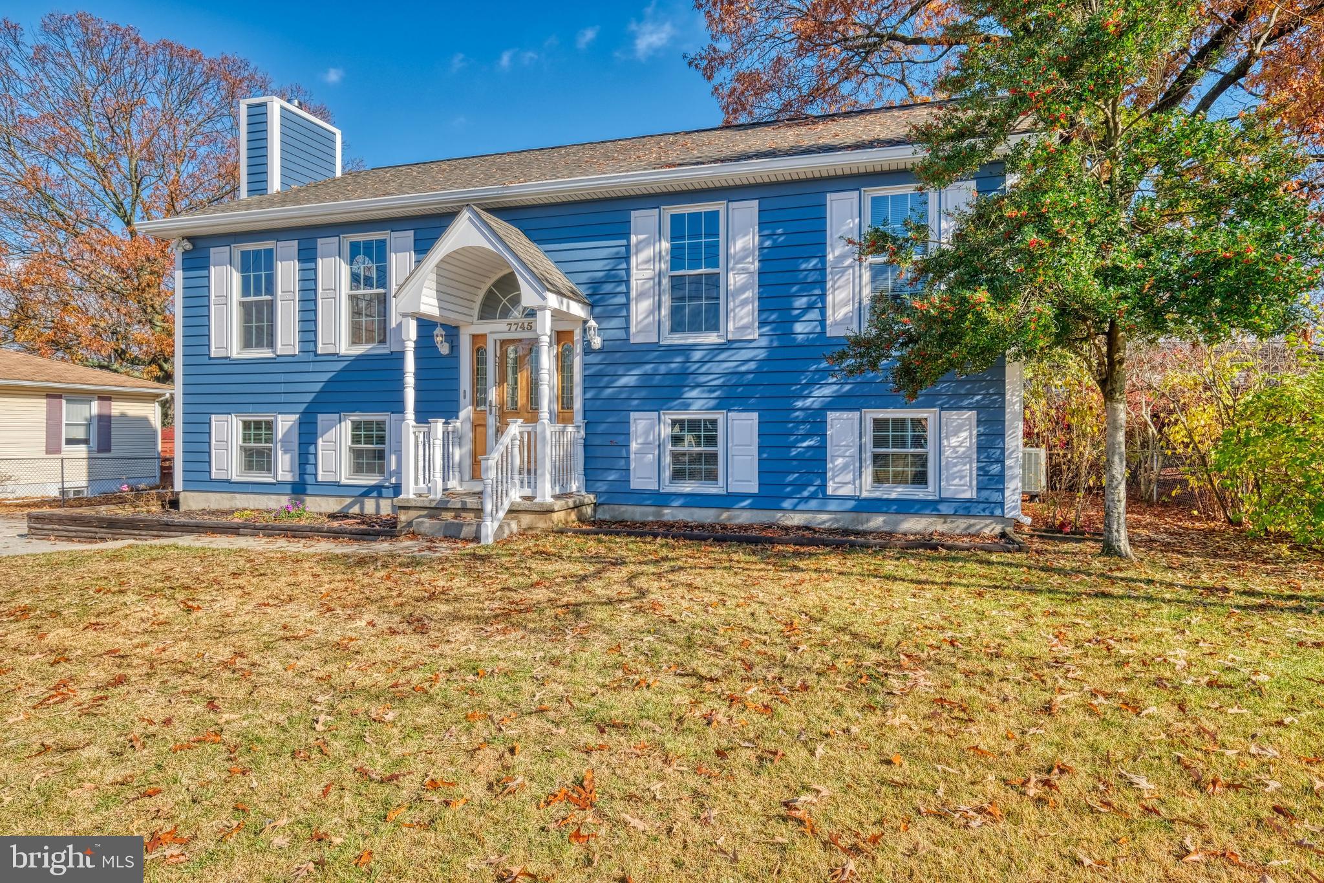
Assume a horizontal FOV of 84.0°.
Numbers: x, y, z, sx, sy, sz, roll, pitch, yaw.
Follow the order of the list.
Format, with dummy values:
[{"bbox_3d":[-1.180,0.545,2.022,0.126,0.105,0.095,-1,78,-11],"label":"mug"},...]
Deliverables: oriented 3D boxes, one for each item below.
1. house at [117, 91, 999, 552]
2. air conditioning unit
[{"bbox_3d":[-0.973,-2.671,13.817,13.250,7.480,11.000,0,0,16],"label":"house"},{"bbox_3d":[5.179,0.402,10.451,0.340,0.626,0.840,0,0,16],"label":"air conditioning unit"}]

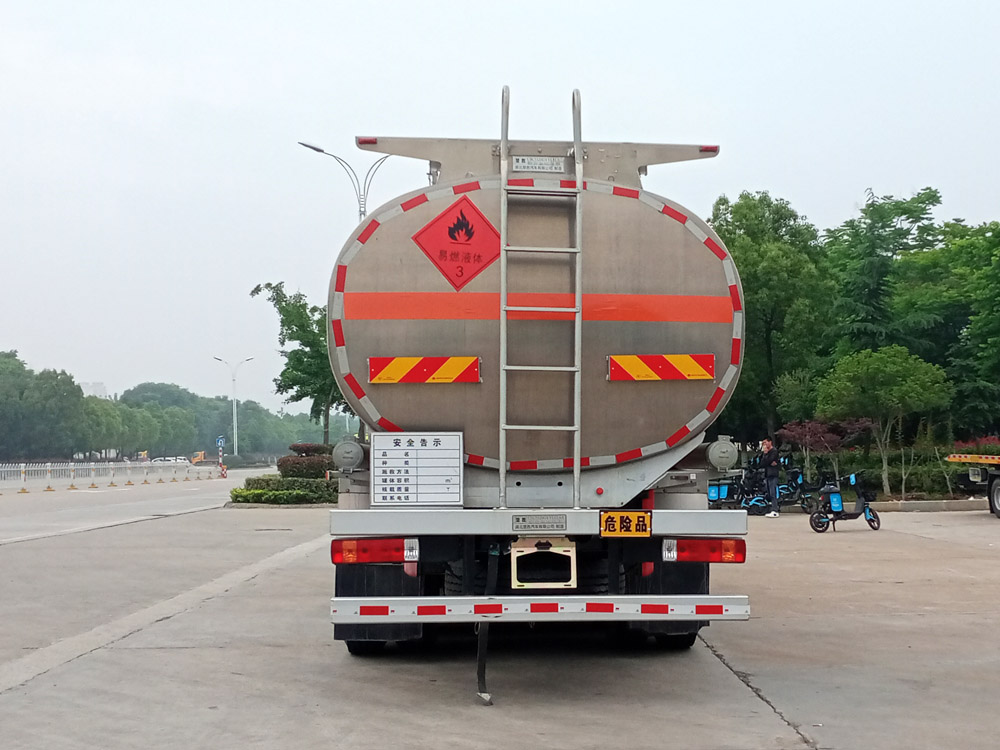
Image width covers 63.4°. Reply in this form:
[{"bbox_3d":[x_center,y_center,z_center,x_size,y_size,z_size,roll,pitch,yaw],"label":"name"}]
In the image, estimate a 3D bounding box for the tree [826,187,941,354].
[{"bbox_3d":[12.936,-1.513,27.500,4.400,9.600,4.200,0,-5,0],"label":"tree"}]

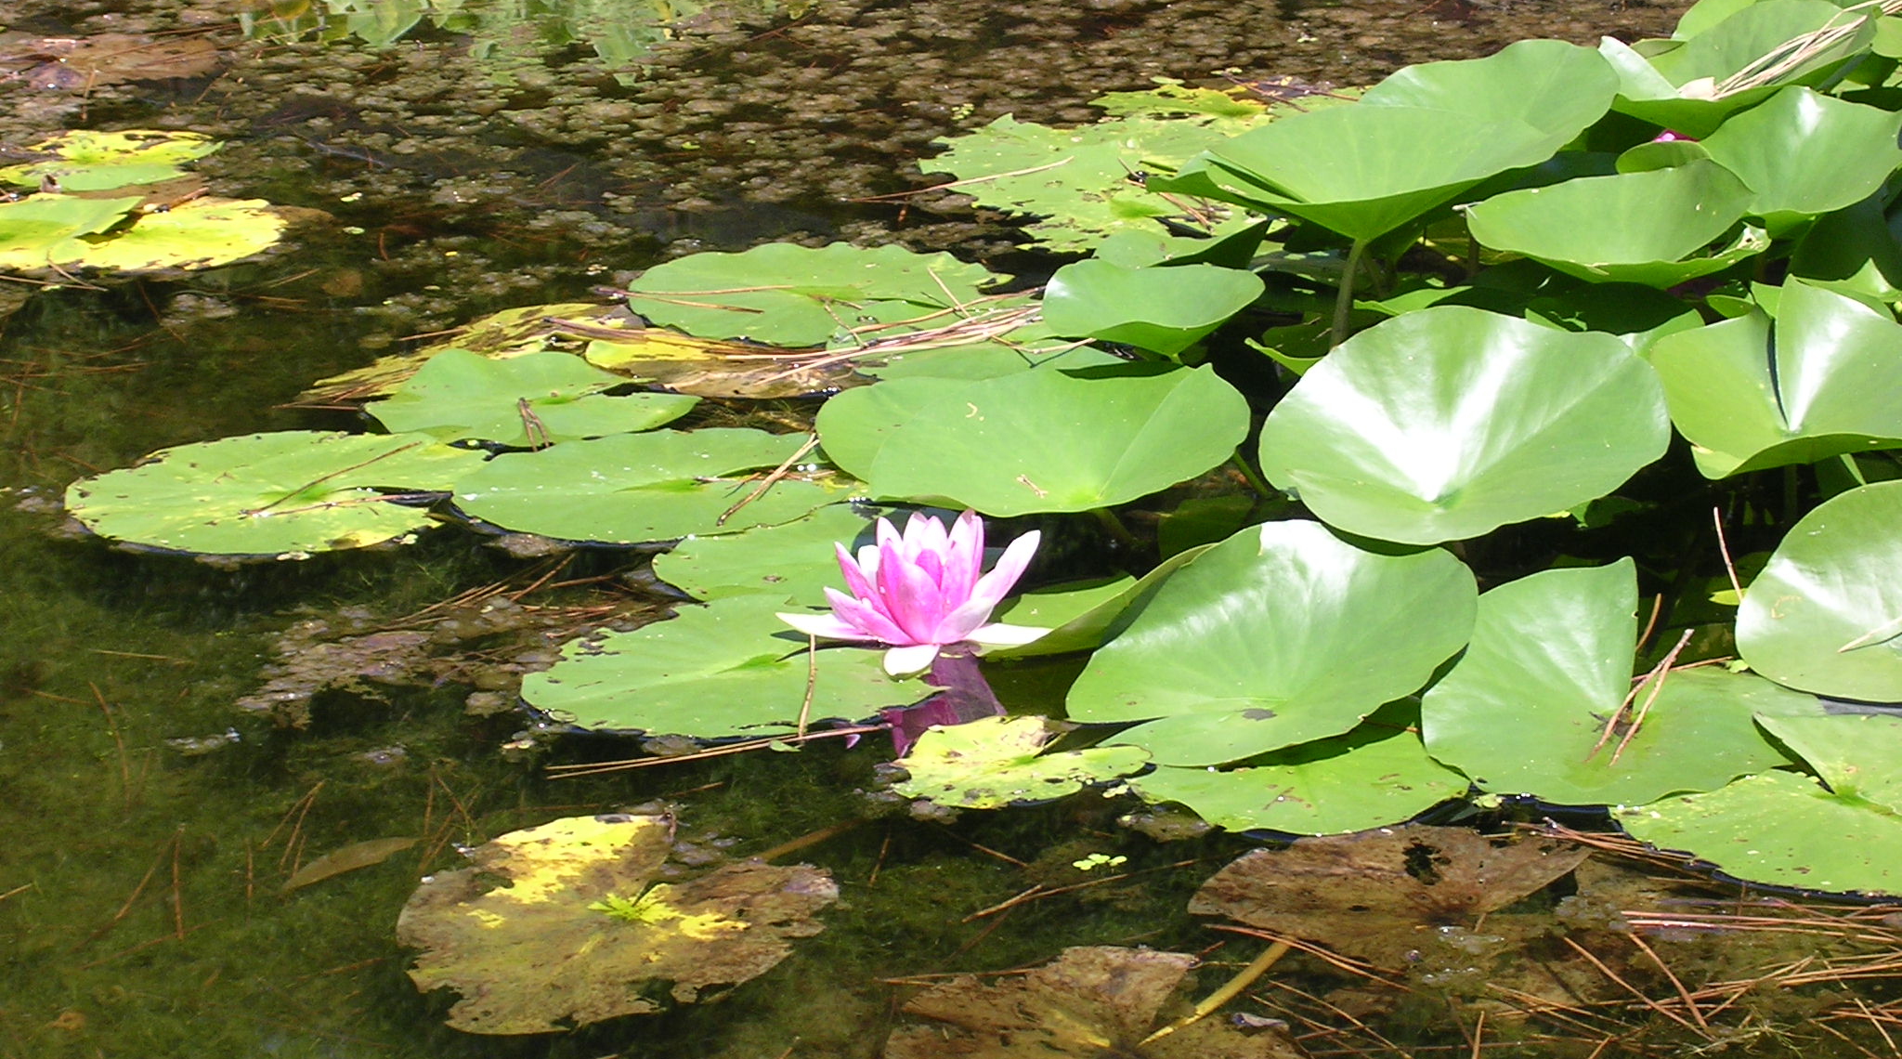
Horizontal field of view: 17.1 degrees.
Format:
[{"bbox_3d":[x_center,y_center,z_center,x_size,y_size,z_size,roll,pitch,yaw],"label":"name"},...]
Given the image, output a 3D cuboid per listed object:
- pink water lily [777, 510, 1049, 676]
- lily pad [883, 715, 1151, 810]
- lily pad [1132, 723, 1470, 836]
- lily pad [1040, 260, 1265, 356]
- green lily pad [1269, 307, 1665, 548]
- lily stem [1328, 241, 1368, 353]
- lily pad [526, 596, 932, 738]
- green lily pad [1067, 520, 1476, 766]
[{"bbox_3d":[-0.021,0.023,3.348,0.141,0.074,0.135,0,18,0],"label":"pink water lily"},{"bbox_3d":[0.035,0.116,3.157,0.130,0.016,0.115,0,18,0],"label":"lily pad"},{"bbox_3d":[0.175,0.119,3.145,0.168,0.017,0.158,0,18,0],"label":"lily pad"},{"bbox_3d":[0.120,-0.116,3.726,0.132,0.042,0.135,0,21,0],"label":"lily pad"},{"bbox_3d":[0.272,-0.032,3.348,0.217,0.060,0.205,0,35,0],"label":"green lily pad"},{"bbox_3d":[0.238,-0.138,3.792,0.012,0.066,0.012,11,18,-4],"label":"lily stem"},{"bbox_3d":[-0.113,0.071,3.293,0.220,0.016,0.200,0,18,0],"label":"lily pad"},{"bbox_3d":[0.161,0.075,3.173,0.206,0.060,0.200,0,38,0],"label":"green lily pad"}]

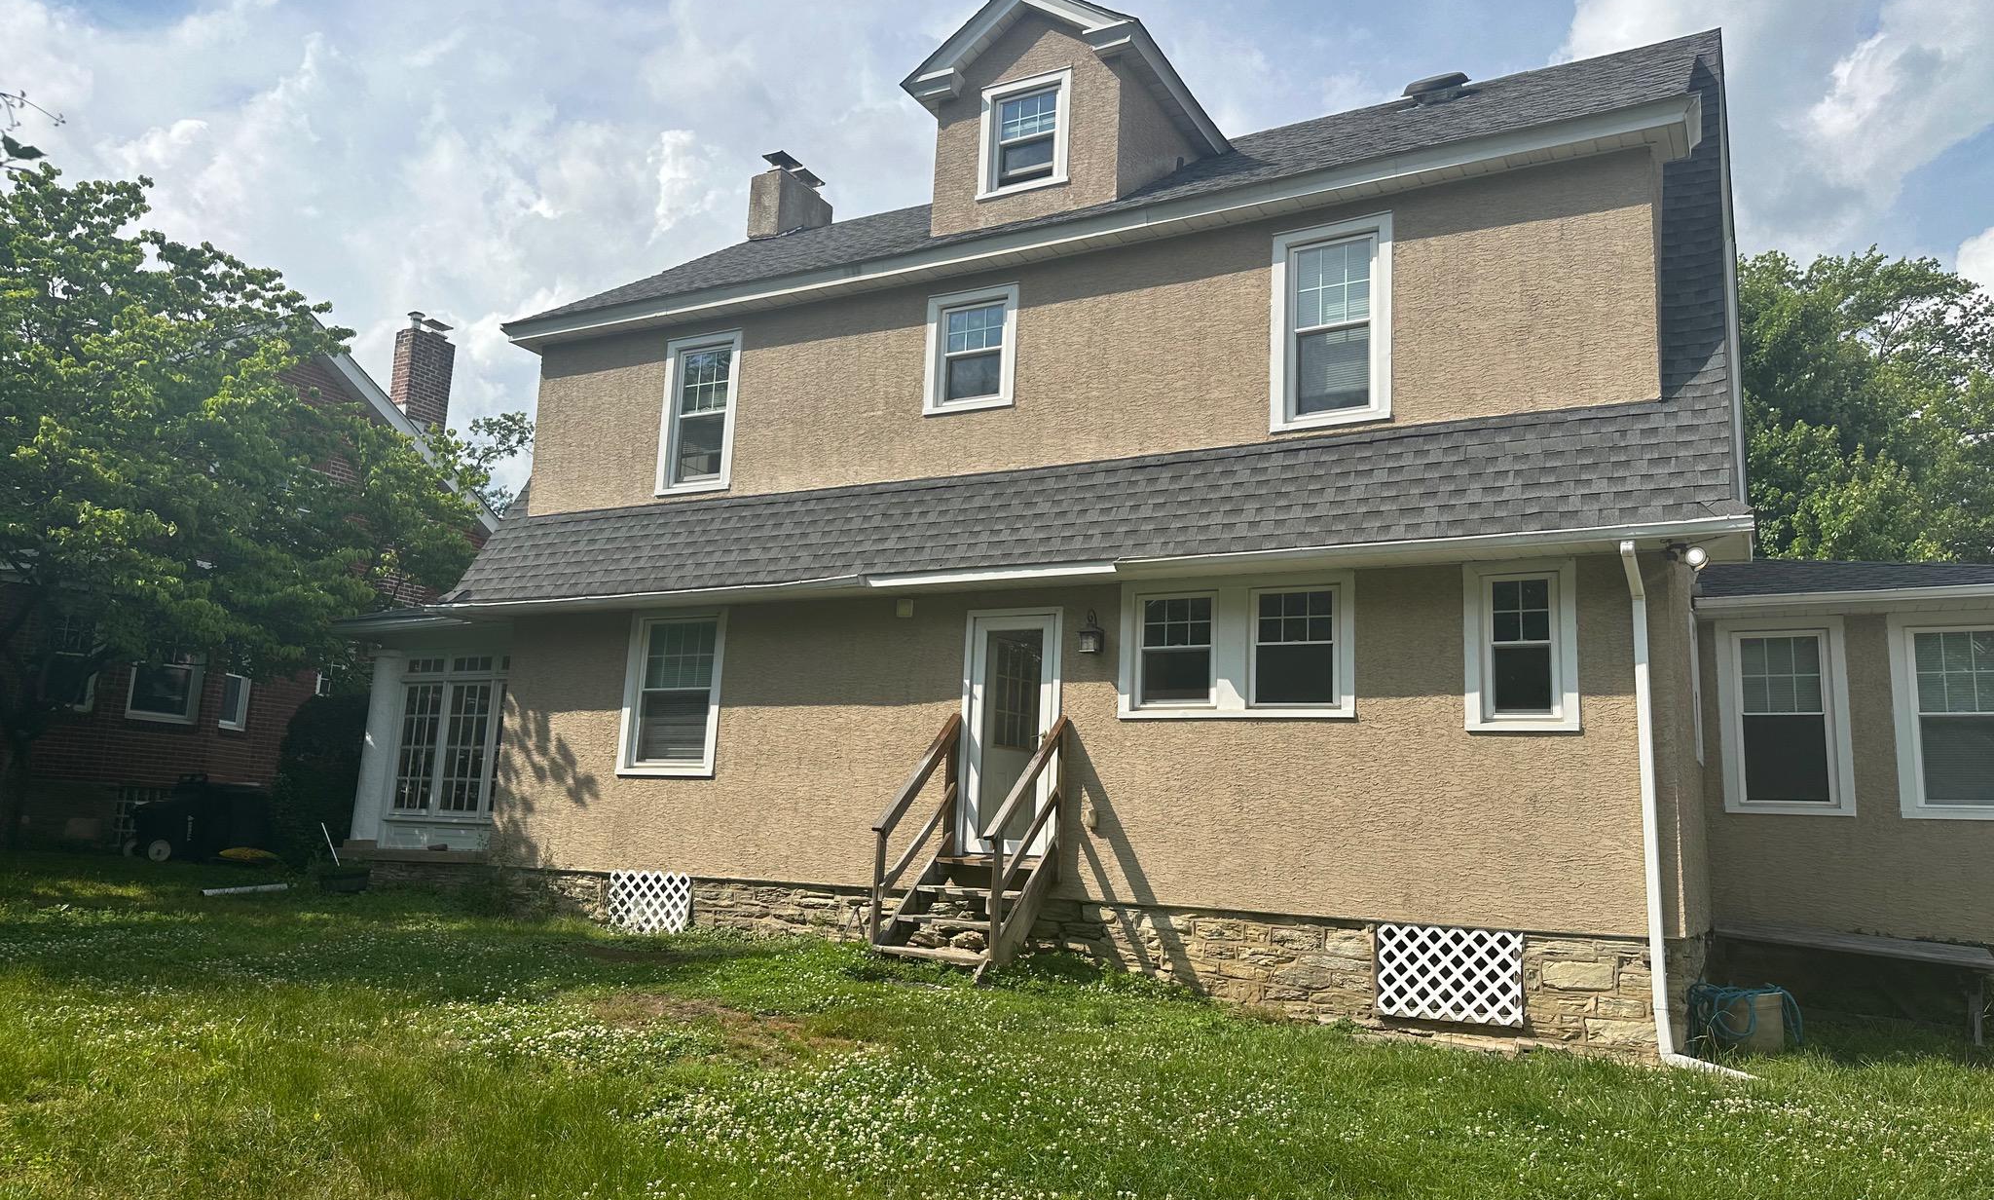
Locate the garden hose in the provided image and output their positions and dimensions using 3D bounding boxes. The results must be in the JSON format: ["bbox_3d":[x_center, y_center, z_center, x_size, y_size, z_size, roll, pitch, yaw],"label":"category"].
[{"bbox_3d":[5.307,2.960,9.779,0.680,0.458,0.513,-3,-12,28],"label":"garden hose"}]

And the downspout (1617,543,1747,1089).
[{"bbox_3d":[4.473,1.312,9.024,0.591,3.440,0.424,-3,-12,28],"label":"downspout"}]

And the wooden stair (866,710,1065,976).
[{"bbox_3d":[-0.221,1.862,10.979,1.153,1.932,1.242,-3,-12,28],"label":"wooden stair"}]

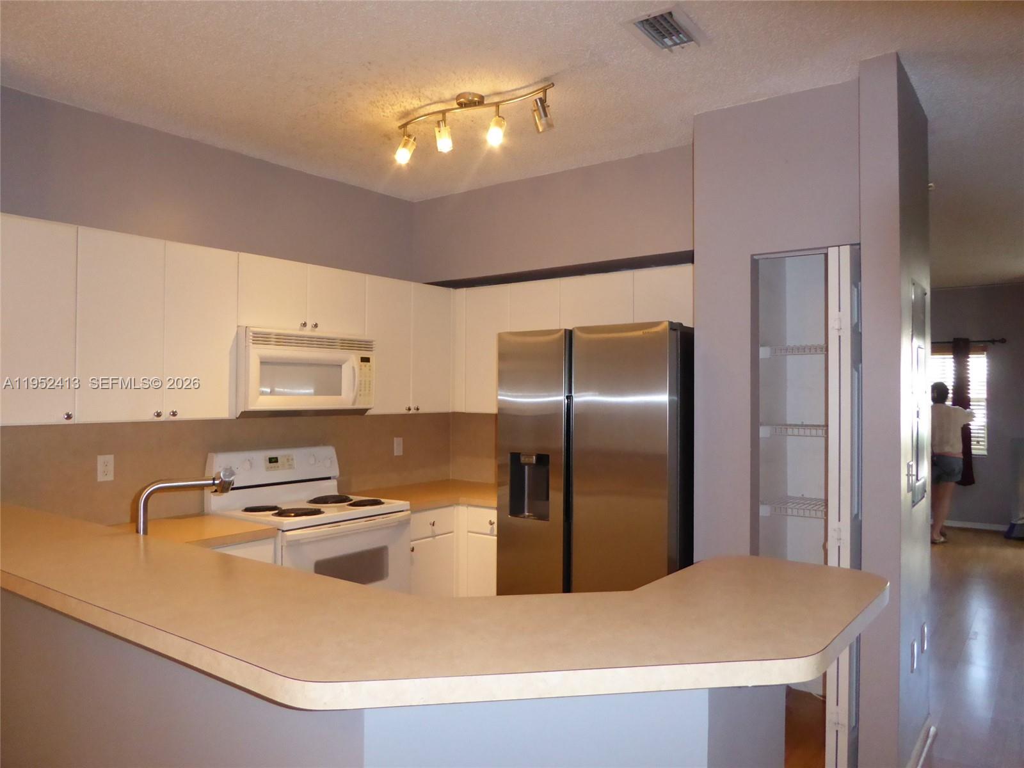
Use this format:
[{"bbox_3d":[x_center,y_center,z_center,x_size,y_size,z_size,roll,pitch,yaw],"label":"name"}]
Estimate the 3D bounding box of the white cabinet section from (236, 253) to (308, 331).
[{"bbox_3d":[-1.262,-0.425,3.628,0.318,0.339,0.385,0,-1,37],"label":"white cabinet section"}]

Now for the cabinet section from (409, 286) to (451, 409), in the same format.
[{"bbox_3d":[-0.607,-0.206,4.495,0.318,0.755,0.330,0,-1,37],"label":"cabinet section"}]

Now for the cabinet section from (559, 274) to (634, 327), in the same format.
[{"bbox_3d":[0.543,-0.416,4.092,0.450,0.334,0.318,0,-1,37],"label":"cabinet section"}]

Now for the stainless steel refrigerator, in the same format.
[{"bbox_3d":[0.544,0.645,3.673,0.910,1.787,0.836,0,-1,38],"label":"stainless steel refrigerator"}]

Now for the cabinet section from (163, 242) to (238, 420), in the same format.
[{"bbox_3d":[-1.482,-0.221,3.337,0.318,0.755,0.341,0,-1,37],"label":"cabinet section"}]

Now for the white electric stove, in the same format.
[{"bbox_3d":[-0.997,0.934,3.649,0.695,1.190,0.757,0,-1,38],"label":"white electric stove"}]

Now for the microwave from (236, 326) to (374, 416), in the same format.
[{"bbox_3d":[-1.115,-0.049,3.754,0.395,0.422,0.760,0,-1,38],"label":"microwave"}]

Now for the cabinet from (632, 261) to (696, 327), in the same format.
[{"bbox_3d":[0.898,-0.416,3.767,0.450,0.334,0.338,0,-1,38],"label":"cabinet"}]

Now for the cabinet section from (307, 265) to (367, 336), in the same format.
[{"bbox_3d":[-1.030,-0.421,3.936,0.318,0.339,0.385,0,-1,37],"label":"cabinet section"}]

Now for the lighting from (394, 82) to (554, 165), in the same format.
[{"bbox_3d":[-0.173,-1.058,2.993,0.810,0.220,0.170,0,-1,38],"label":"lighting"}]

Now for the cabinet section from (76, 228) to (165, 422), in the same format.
[{"bbox_3d":[-1.688,-0.225,3.064,0.318,0.755,0.343,0,-1,37],"label":"cabinet section"}]

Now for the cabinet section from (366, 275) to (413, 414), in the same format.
[{"bbox_3d":[-0.810,-0.209,4.225,0.318,0.755,0.347,0,-1,37],"label":"cabinet section"}]

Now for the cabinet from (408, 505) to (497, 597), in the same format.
[{"bbox_3d":[-0.294,1.104,4.232,1.100,0.872,1.030,0,-1,38],"label":"cabinet"}]

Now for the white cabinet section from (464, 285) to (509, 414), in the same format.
[{"bbox_3d":[-0.054,-0.203,4.540,0.341,0.755,0.318,0,-1,37],"label":"white cabinet section"}]

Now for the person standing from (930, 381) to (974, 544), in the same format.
[{"bbox_3d":[4.483,0.788,7.654,0.450,1.630,0.520,1,-1,-40],"label":"person standing"}]

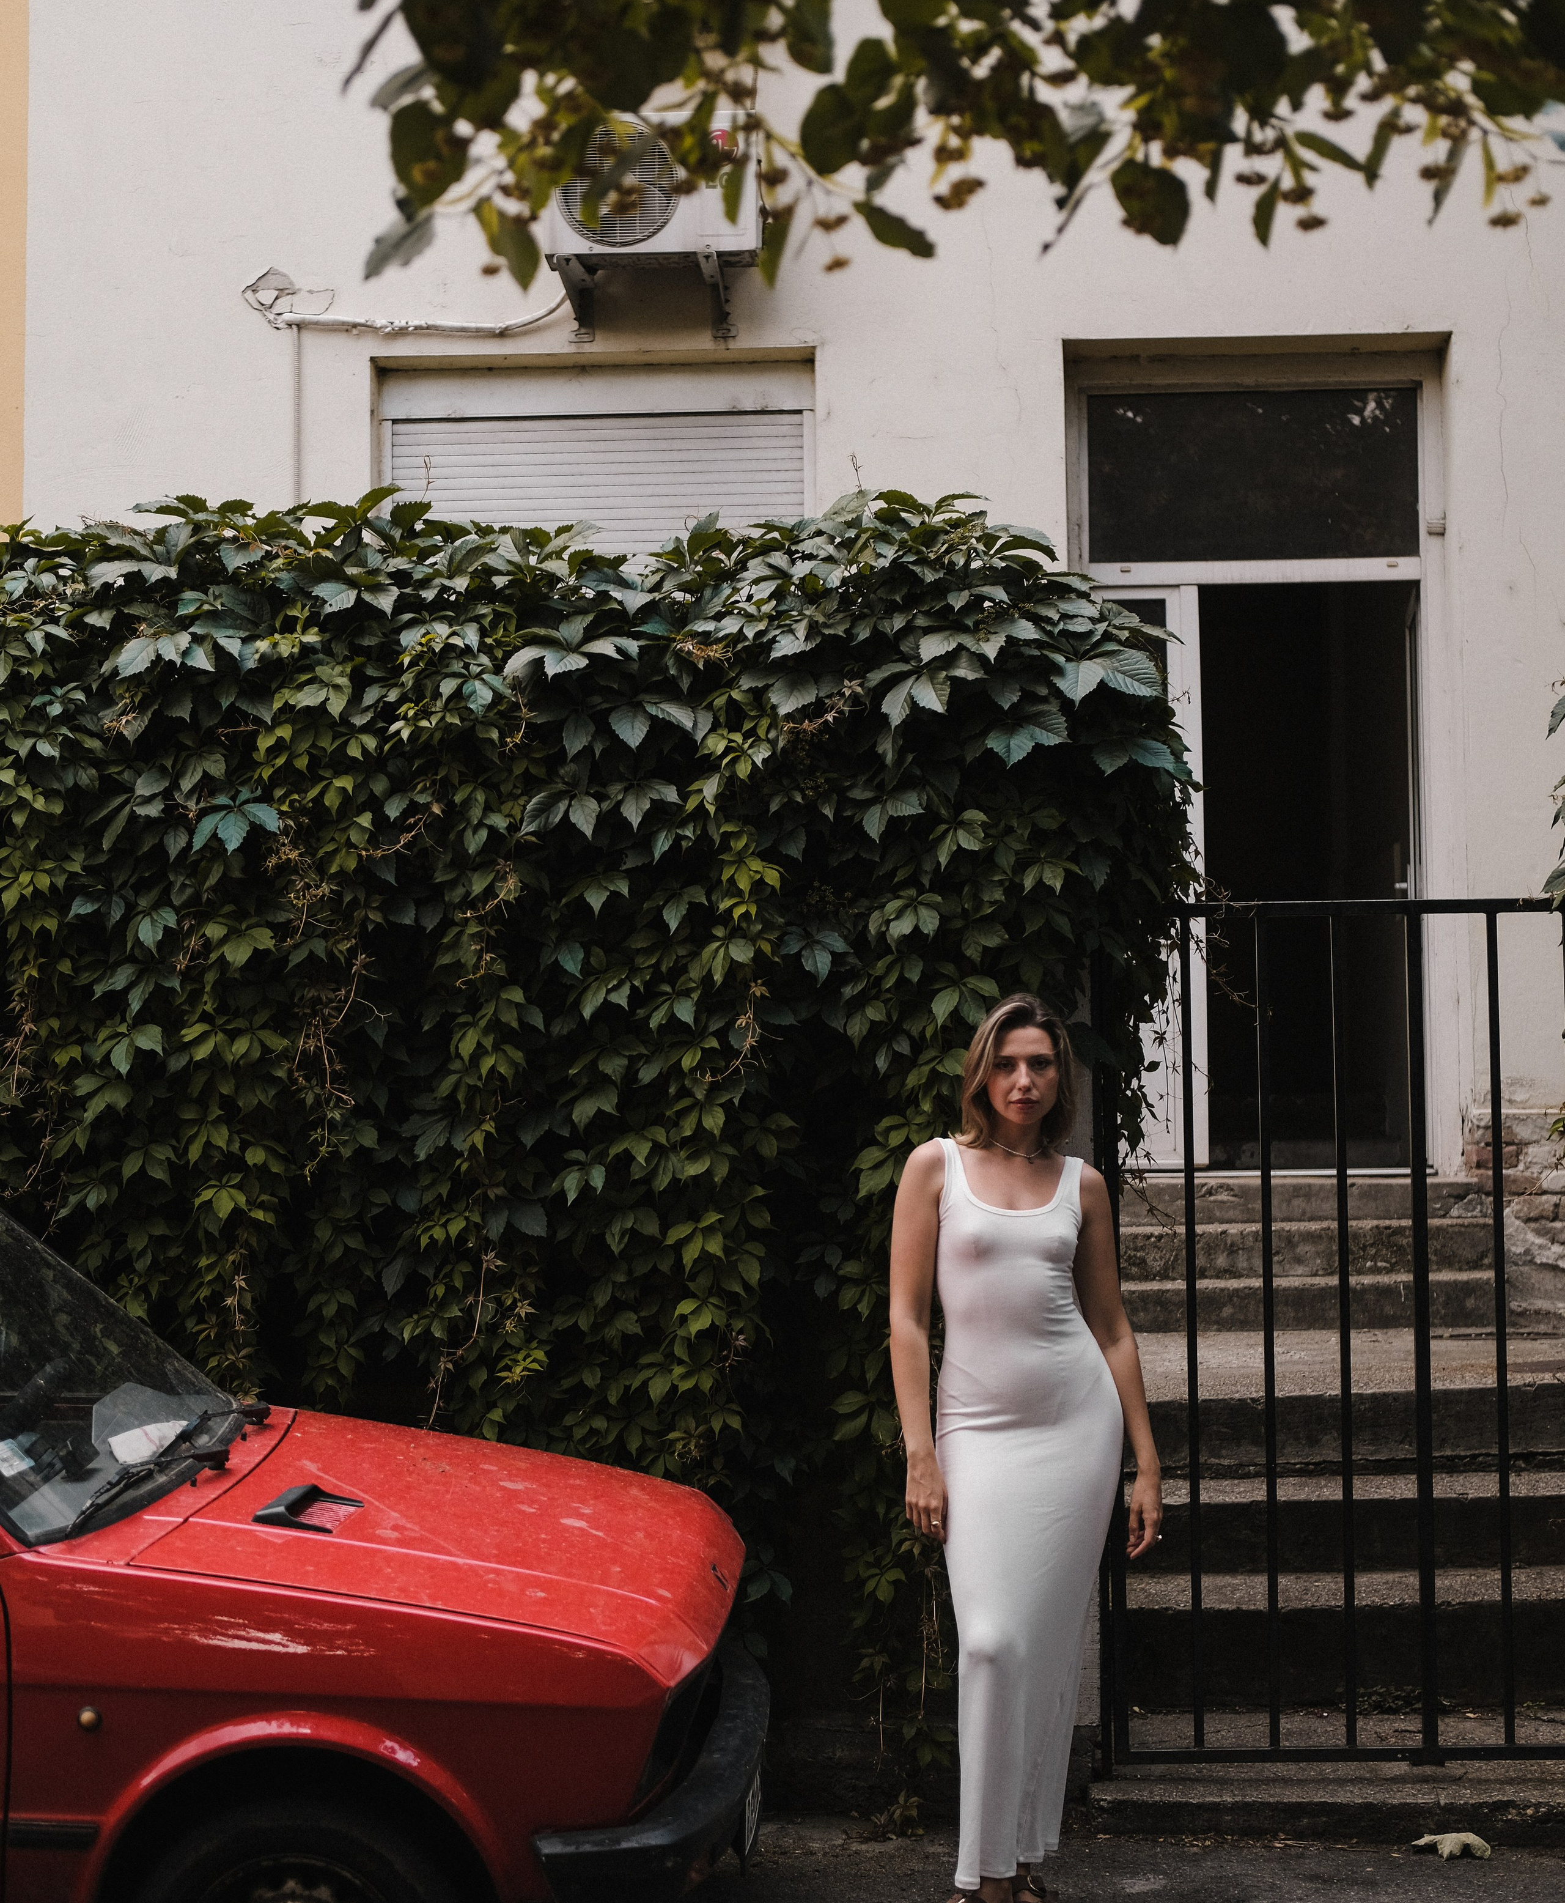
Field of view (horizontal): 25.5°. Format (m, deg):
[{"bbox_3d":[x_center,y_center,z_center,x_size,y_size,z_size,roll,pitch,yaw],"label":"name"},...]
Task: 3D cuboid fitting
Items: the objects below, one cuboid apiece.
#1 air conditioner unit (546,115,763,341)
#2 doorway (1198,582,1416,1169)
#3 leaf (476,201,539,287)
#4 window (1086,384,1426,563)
[{"bbox_3d":[-0.448,-2.502,11.980,0.735,0.700,0.320,-1,-3,1],"label":"air conditioner unit"},{"bbox_3d":[1.860,-0.270,12.250,0.765,2.080,0.160,-1,-3,1],"label":"doorway"},{"bbox_3d":[-0.206,-0.532,2.600,0.045,0.068,0.025,0,-3,-17],"label":"leaf"},{"bbox_3d":[1.678,-1.694,12.300,1.190,0.630,0.090,-1,-3,1],"label":"window"}]

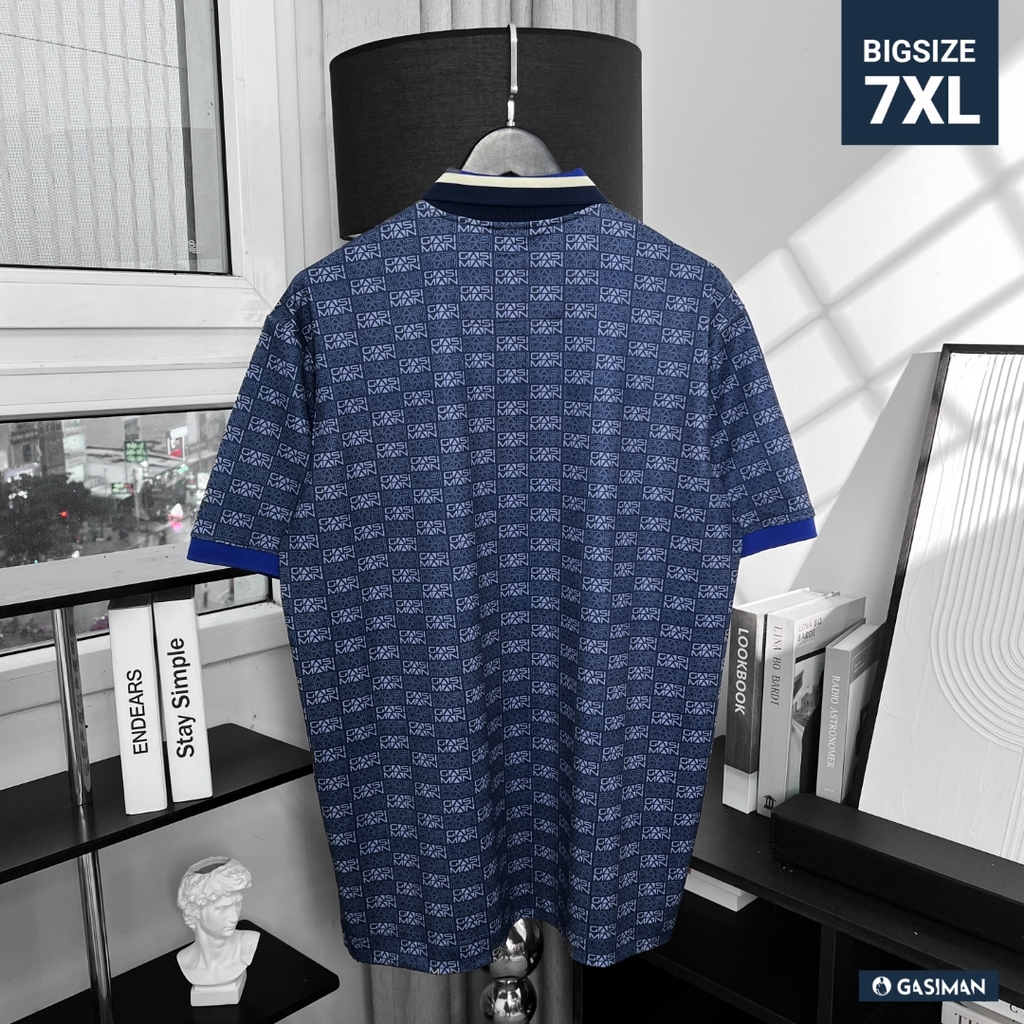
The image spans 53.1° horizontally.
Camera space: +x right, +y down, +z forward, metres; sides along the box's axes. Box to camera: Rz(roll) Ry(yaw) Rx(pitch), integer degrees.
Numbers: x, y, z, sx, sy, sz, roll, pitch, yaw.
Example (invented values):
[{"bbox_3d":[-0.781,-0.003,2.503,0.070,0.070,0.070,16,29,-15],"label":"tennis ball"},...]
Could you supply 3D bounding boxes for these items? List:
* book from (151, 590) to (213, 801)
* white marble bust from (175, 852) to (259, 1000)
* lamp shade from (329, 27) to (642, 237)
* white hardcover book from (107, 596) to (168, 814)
[{"bbox_3d":[-0.426,0.218,1.353,0.047,0.259,0.180,-3,11,-15],"label":"book"},{"bbox_3d":[-0.404,0.571,1.422,0.113,0.200,0.100,-2,11,-10],"label":"white marble bust"},{"bbox_3d":[-0.027,-0.429,1.218,0.363,0.190,0.363,-2,12,0],"label":"lamp shade"},{"bbox_3d":[-0.474,0.224,1.323,0.048,0.259,0.180,-3,11,-15],"label":"white hardcover book"}]

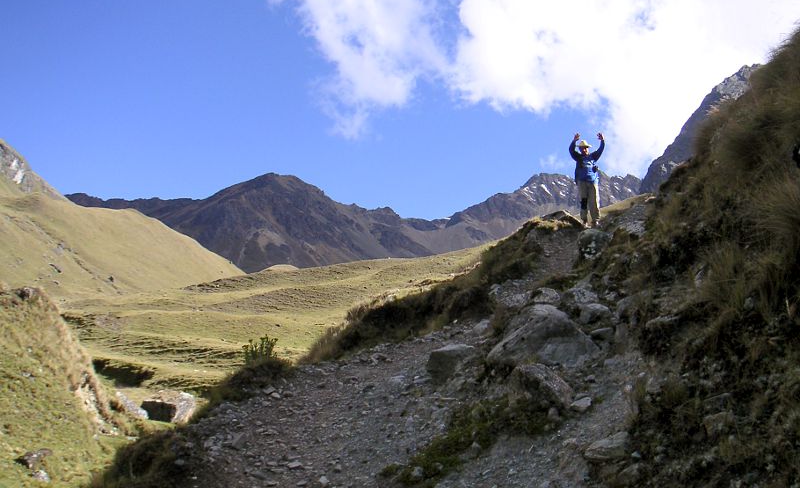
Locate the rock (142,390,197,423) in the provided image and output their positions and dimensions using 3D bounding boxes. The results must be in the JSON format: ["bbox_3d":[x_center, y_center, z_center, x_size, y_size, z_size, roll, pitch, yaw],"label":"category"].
[{"bbox_3d":[-5.404,3.817,20.500,1.250,0.780,1.150,1,-3,-14],"label":"rock"}]

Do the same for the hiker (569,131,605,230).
[{"bbox_3d":[3.823,-1.302,18.000,0.740,1.950,0.500,1,-3,-12],"label":"hiker"}]

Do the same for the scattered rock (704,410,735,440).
[{"bbox_3d":[2.394,1.364,6.600,0.240,0.220,0.210,-1,-3,24],"label":"scattered rock"}]

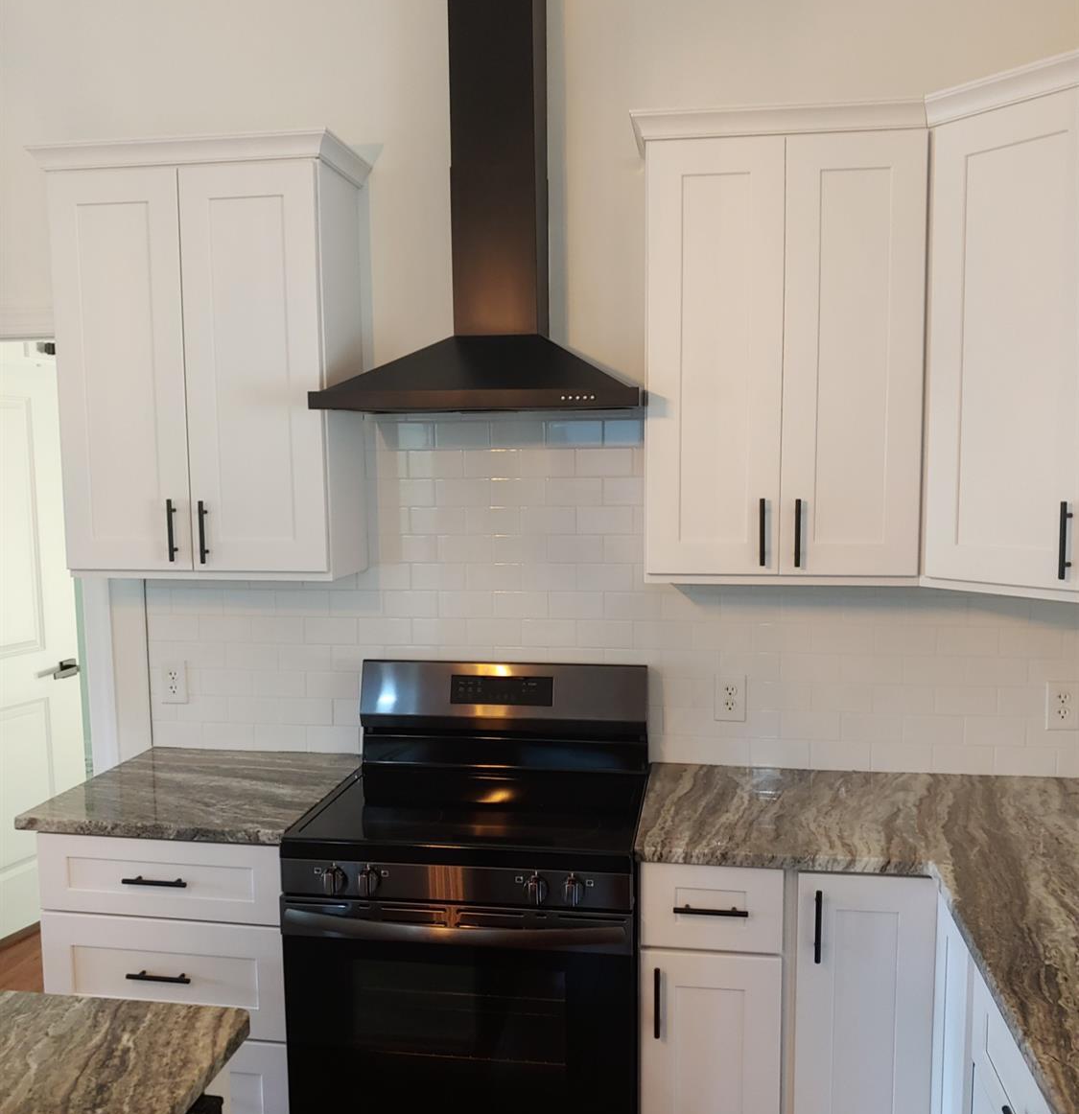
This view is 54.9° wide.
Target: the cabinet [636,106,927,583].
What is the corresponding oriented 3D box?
[{"bbox_3d":[0.566,-0.476,2.506,0.643,1.062,0.340,0,5,8],"label":"cabinet"}]

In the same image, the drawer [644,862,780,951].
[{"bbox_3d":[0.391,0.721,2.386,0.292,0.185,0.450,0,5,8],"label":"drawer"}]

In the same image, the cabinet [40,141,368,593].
[{"bbox_3d":[-0.845,-0.488,2.707,0.768,1.071,0.345,0,5,8],"label":"cabinet"}]

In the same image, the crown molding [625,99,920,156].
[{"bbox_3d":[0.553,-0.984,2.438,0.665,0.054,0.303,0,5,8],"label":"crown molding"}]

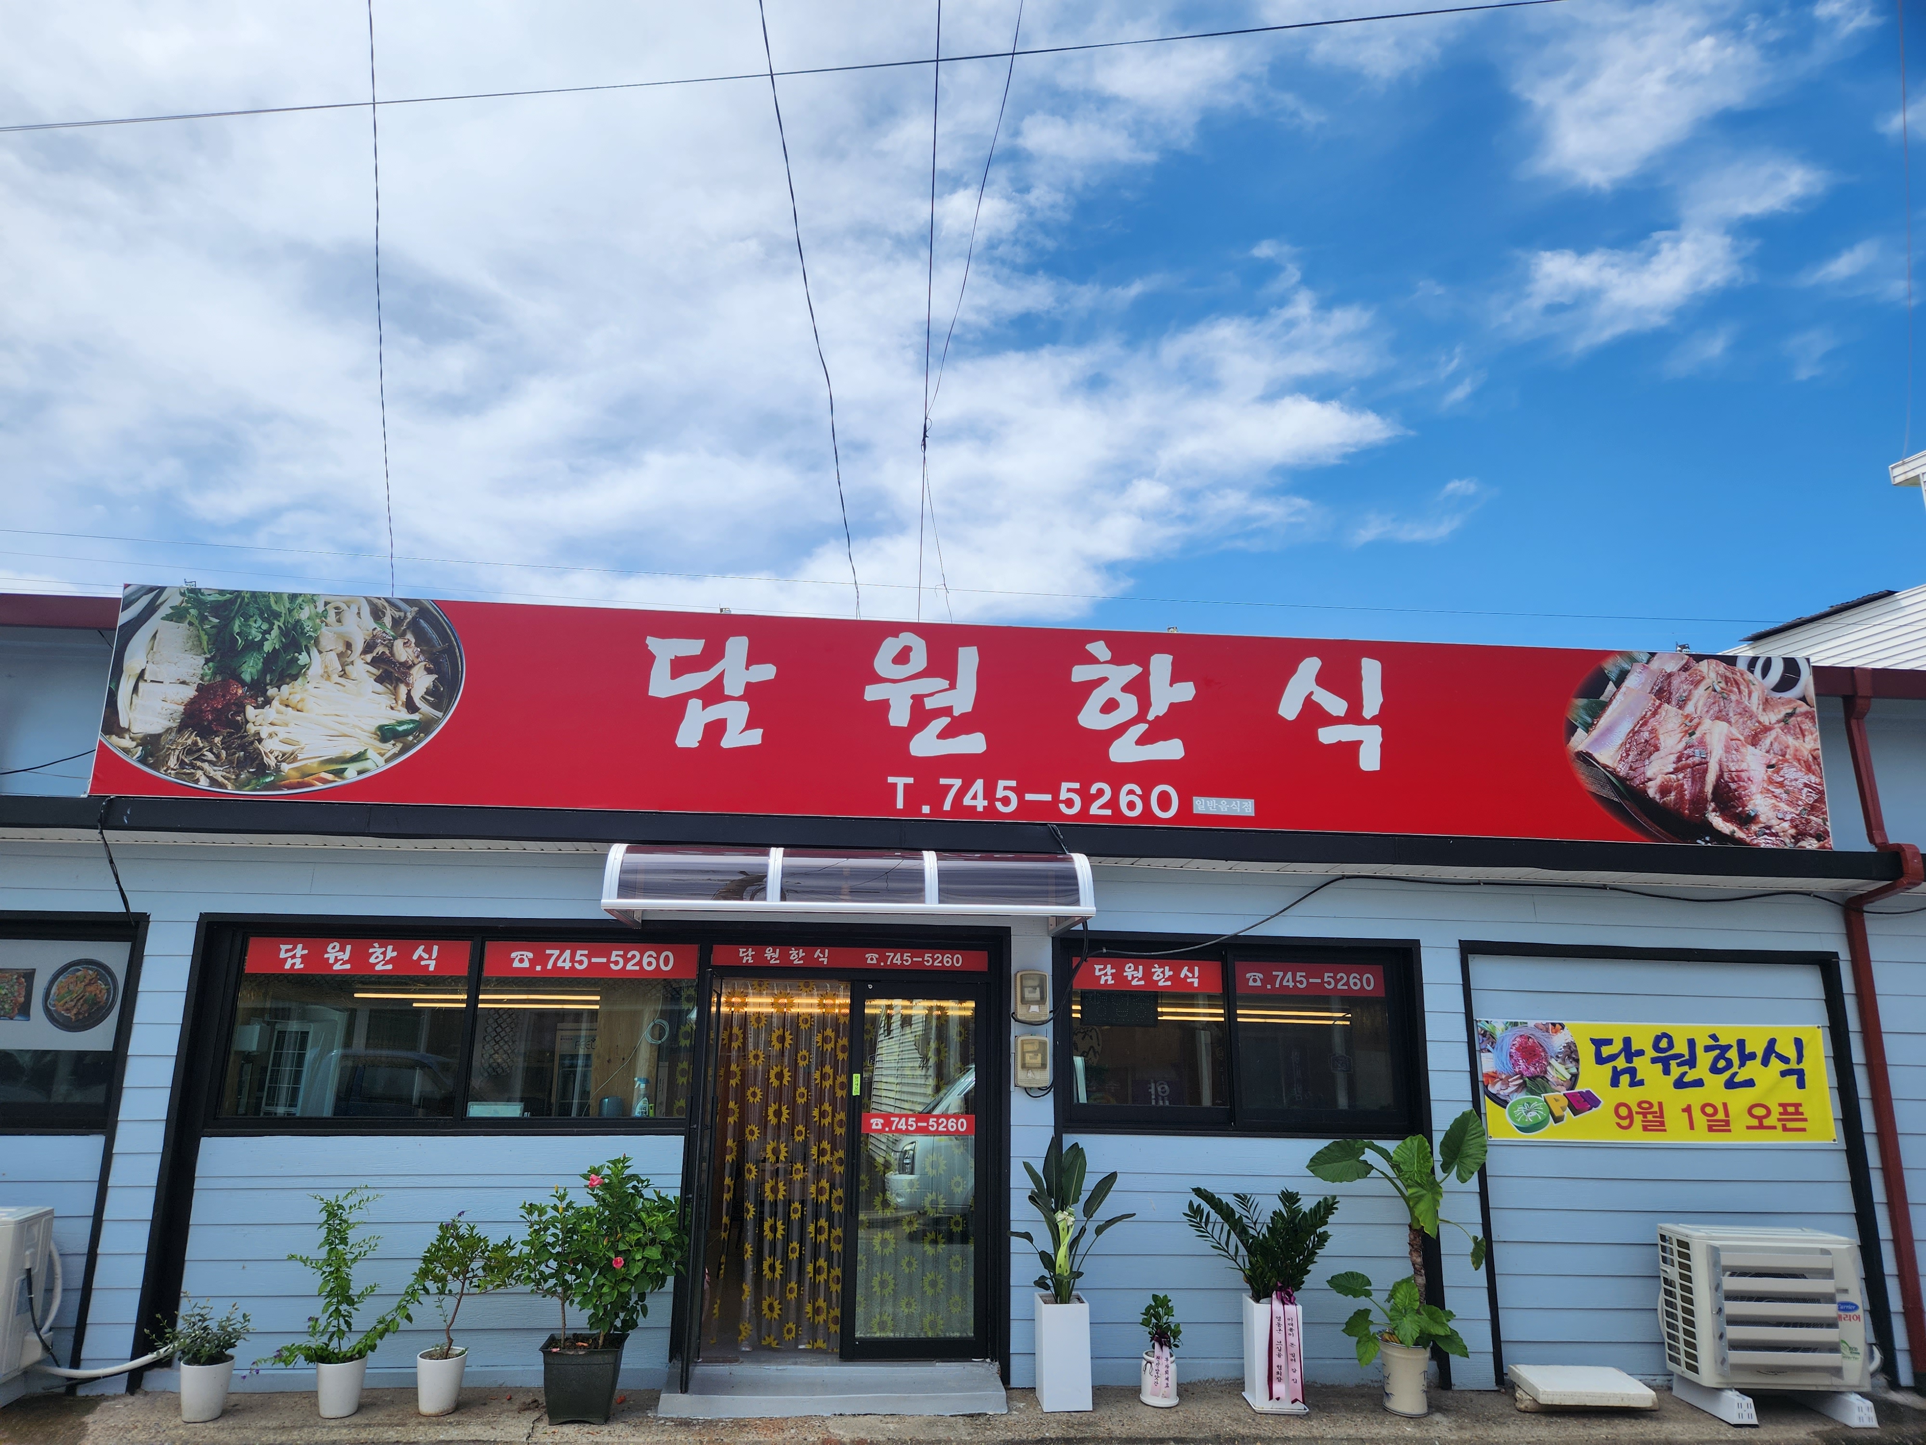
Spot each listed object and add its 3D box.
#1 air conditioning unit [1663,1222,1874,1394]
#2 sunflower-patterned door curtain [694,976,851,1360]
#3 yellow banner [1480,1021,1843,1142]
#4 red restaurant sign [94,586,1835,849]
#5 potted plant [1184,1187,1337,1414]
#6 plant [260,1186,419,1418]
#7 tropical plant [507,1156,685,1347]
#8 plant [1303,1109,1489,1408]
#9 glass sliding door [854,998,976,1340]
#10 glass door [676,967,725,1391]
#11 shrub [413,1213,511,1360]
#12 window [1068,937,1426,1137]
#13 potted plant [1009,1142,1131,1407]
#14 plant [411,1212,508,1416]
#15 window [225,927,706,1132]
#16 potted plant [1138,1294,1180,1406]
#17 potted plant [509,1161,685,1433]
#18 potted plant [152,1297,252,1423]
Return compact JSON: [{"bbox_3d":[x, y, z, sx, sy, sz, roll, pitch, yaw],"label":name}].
[{"bbox_3d":[4.020,2.938,6.446,0.862,0.680,0.310,2,-13,-5],"label":"air conditioning unit"},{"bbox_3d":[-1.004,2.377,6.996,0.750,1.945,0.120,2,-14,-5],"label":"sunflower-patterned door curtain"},{"bbox_3d":[4.046,2.085,7.423,2.135,0.661,0.020,2,-14,-5],"label":"yellow banner"},{"bbox_3d":[0.263,0.017,6.672,8.888,1.068,0.150,2,-13,-5],"label":"red restaurant sign"},{"bbox_3d":[1.488,2.817,6.300,0.788,1.004,0.450,2,-13,-5],"label":"potted plant"},{"bbox_3d":[-2.994,2.799,6.203,0.665,1.010,0.460,2,-14,-5],"label":"plant"},{"bbox_3d":[-1.798,2.593,6.308,0.818,0.833,0.700,2,-14,-5],"label":"tropical plant"},{"bbox_3d":[2.189,2.641,6.338,0.946,1.393,0.620,2,-13,-5],"label":"plant"},{"bbox_3d":[-0.241,2.402,6.942,0.670,1.800,0.050,2,-13,-5],"label":"glass sliding door"},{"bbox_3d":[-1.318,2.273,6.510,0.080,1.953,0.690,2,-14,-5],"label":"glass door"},{"bbox_3d":[-2.462,2.767,6.294,0.462,0.661,0.440,2,-14,-5],"label":"shrub"},{"bbox_3d":[1.491,1.696,6.894,1.958,0.998,0.120,2,-13,-5],"label":"window"},{"bbox_3d":[0.540,2.684,6.303,0.620,1.224,0.420,2,-13,-5],"label":"potted plant"},{"bbox_3d":[-2.463,2.882,6.267,0.462,0.896,0.440,2,-14,-5],"label":"plant"},{"bbox_3d":[-2.558,1.576,6.559,2.307,0.946,0.120,2,-13,-5],"label":"window"},{"bbox_3d":[0.963,3.060,6.264,0.219,0.492,0.190,2,-13,-5],"label":"potted plant"},{"bbox_3d":[-1.800,2.754,6.269,0.818,1.165,0.700,2,-14,-5],"label":"potted plant"},{"bbox_3d":[-3.474,2.866,5.817,0.427,0.478,0.380,2,-13,-5],"label":"potted plant"}]

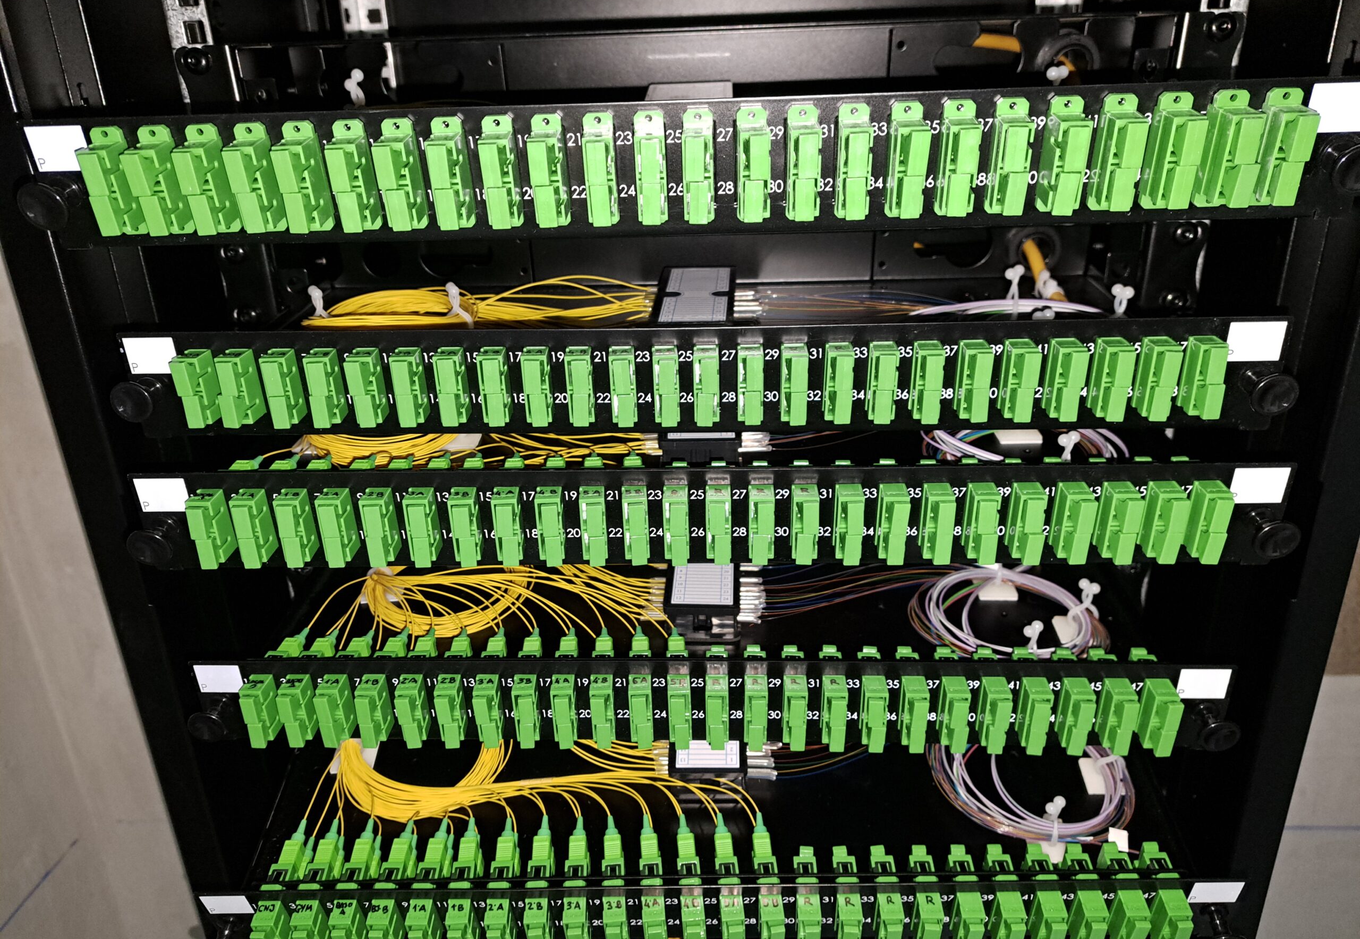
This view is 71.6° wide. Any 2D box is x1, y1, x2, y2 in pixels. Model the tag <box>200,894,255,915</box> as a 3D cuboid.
[{"bbox_3d":[-0.193,0.186,0.403,0.020,0.015,0.001,-2,35,2],"label":"tag"}]

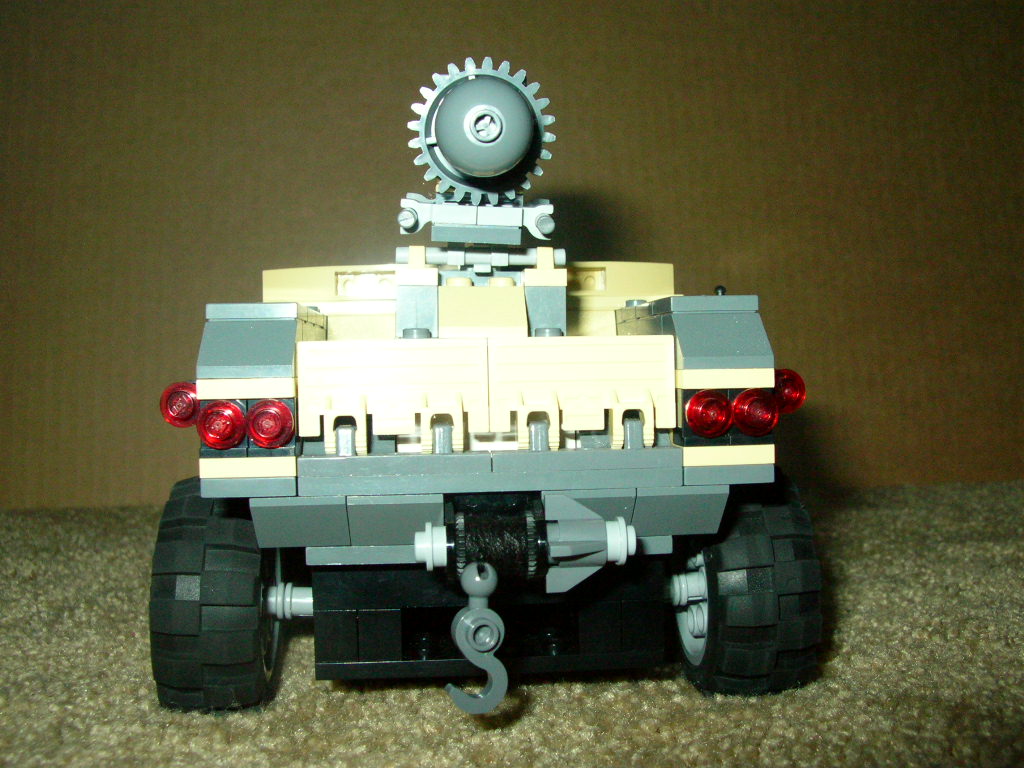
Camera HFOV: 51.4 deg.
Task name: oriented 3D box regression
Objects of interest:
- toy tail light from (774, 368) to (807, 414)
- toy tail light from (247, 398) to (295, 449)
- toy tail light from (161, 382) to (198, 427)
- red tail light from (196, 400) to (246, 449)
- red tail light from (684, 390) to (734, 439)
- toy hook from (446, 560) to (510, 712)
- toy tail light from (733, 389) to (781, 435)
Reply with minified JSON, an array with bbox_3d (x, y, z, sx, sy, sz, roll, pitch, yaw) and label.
[{"bbox_3d":[0.050,0.001,0.195,0.008,0.008,0.005,-1,2,-4],"label":"toy tail light"},{"bbox_3d":[-0.039,0.006,0.173,0.008,0.008,0.005,-1,2,-4],"label":"toy tail light"},{"bbox_3d":[-0.058,0.004,0.188,0.008,0.008,0.005,-1,2,-4],"label":"toy tail light"},{"bbox_3d":[-0.047,0.007,0.173,0.008,0.008,0.005,-1,2,-4],"label":"red tail light"},{"bbox_3d":[0.033,0.005,0.178,0.008,0.008,0.005,-1,2,-4],"label":"red tail light"},{"bbox_3d":[-0.006,0.040,0.170,0.010,0.024,0.007,-1,2,-13],"label":"toy hook"},{"bbox_3d":[0.041,0.005,0.179,0.008,0.008,0.005,-1,2,-4],"label":"toy tail light"}]

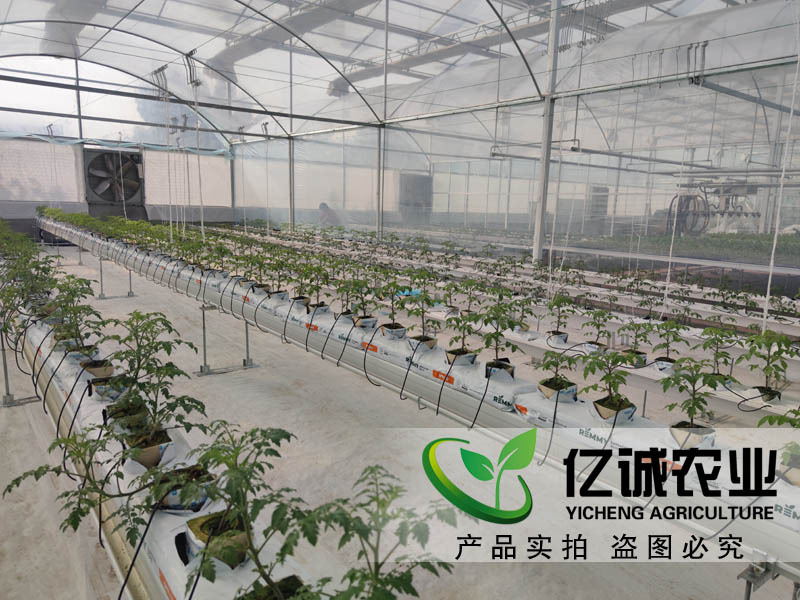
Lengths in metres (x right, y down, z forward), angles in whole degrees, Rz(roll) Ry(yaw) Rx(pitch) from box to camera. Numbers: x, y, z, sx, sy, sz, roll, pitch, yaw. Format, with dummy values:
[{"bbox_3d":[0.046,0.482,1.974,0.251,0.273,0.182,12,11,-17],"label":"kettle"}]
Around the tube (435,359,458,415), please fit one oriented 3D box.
[{"bbox_3d":[0.211,0.378,2.437,0.120,0.251,0.040,-6,13,-38],"label":"tube"}]

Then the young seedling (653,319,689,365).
[{"bbox_3d":[1.500,0.230,3.067,0.185,0.235,0.185,7,12,26],"label":"young seedling"}]

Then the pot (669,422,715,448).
[{"bbox_3d":[0.889,0.416,1.692,0.099,0.056,0.099,-5,12,-33],"label":"pot"}]

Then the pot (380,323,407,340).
[{"bbox_3d":[-0.046,0.171,2.917,0.105,0.064,0.105,-6,13,-38],"label":"pot"}]

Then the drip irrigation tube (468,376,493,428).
[{"bbox_3d":[0.342,0.417,2.286,0.082,0.250,0.071,-6,13,-38],"label":"drip irrigation tube"}]

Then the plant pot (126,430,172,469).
[{"bbox_3d":[-0.667,0.404,1.488,0.100,0.061,0.100,-6,13,-38],"label":"plant pot"}]

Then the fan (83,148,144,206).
[{"bbox_3d":[-7.780,-3.344,15.142,1.420,1.420,0.400,-6,13,-38],"label":"fan"}]

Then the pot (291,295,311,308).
[{"bbox_3d":[-0.647,0.018,3.625,0.100,0.068,0.100,6,11,21],"label":"pot"}]

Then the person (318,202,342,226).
[{"bbox_3d":[-1.952,-2.056,15.550,0.600,1.290,0.520,-2,11,-21],"label":"person"}]

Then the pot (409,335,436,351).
[{"bbox_3d":[0.111,0.219,2.672,0.100,0.061,0.100,-6,13,-38],"label":"pot"}]

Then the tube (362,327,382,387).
[{"bbox_3d":[-0.134,0.275,2.749,0.095,0.245,0.240,1,10,-3],"label":"tube"}]

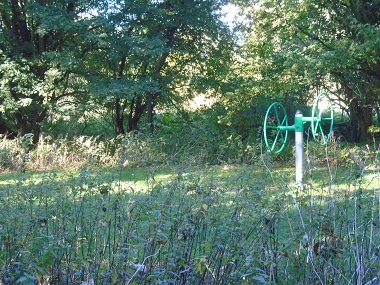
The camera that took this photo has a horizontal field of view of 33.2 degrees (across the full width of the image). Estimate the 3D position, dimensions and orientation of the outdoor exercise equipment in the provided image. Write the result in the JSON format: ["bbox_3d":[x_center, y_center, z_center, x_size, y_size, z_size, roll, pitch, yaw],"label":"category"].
[{"bbox_3d":[1.776,-0.028,10.301,0.870,1.560,0.860,2,4,35],"label":"outdoor exercise equipment"}]

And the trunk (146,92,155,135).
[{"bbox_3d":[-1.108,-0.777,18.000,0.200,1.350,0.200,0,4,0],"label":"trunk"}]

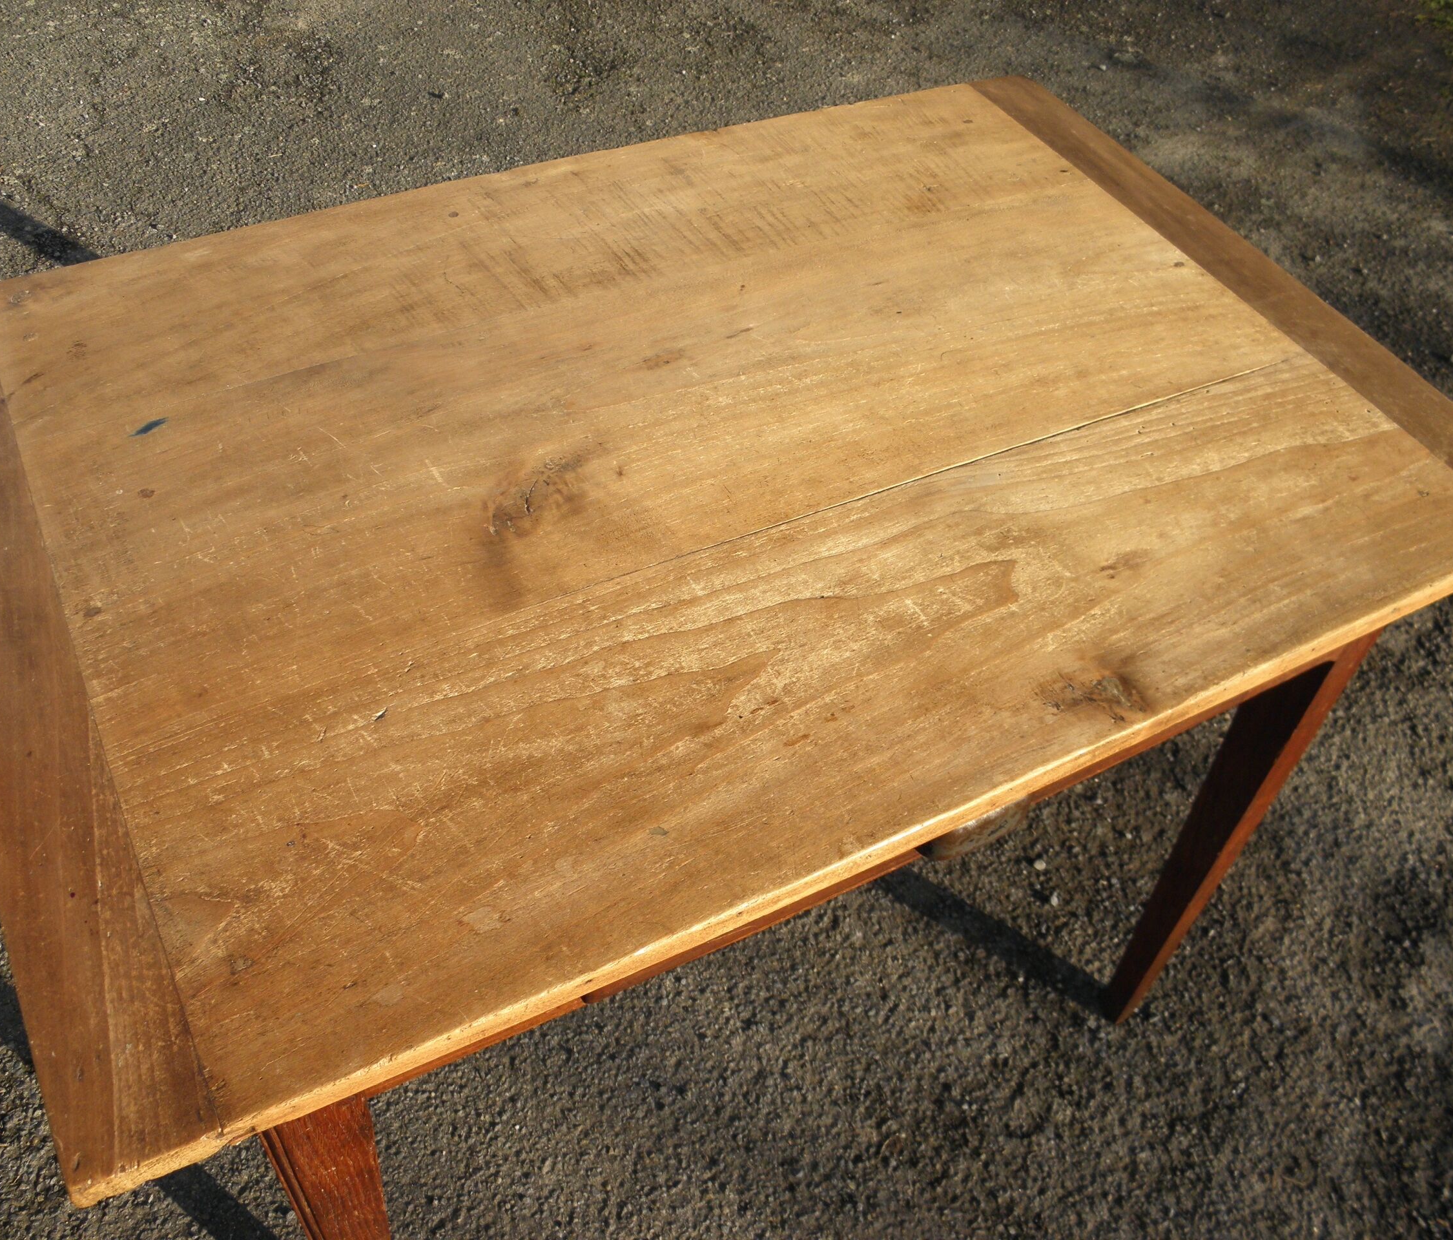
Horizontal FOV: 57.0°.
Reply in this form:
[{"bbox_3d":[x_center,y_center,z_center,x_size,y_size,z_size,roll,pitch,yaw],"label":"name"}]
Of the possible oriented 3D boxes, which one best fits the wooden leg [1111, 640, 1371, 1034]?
[{"bbox_3d":[0.426,0.162,1.150,0.055,0.723,0.058,-20,53,-22],"label":"wooden leg"}]

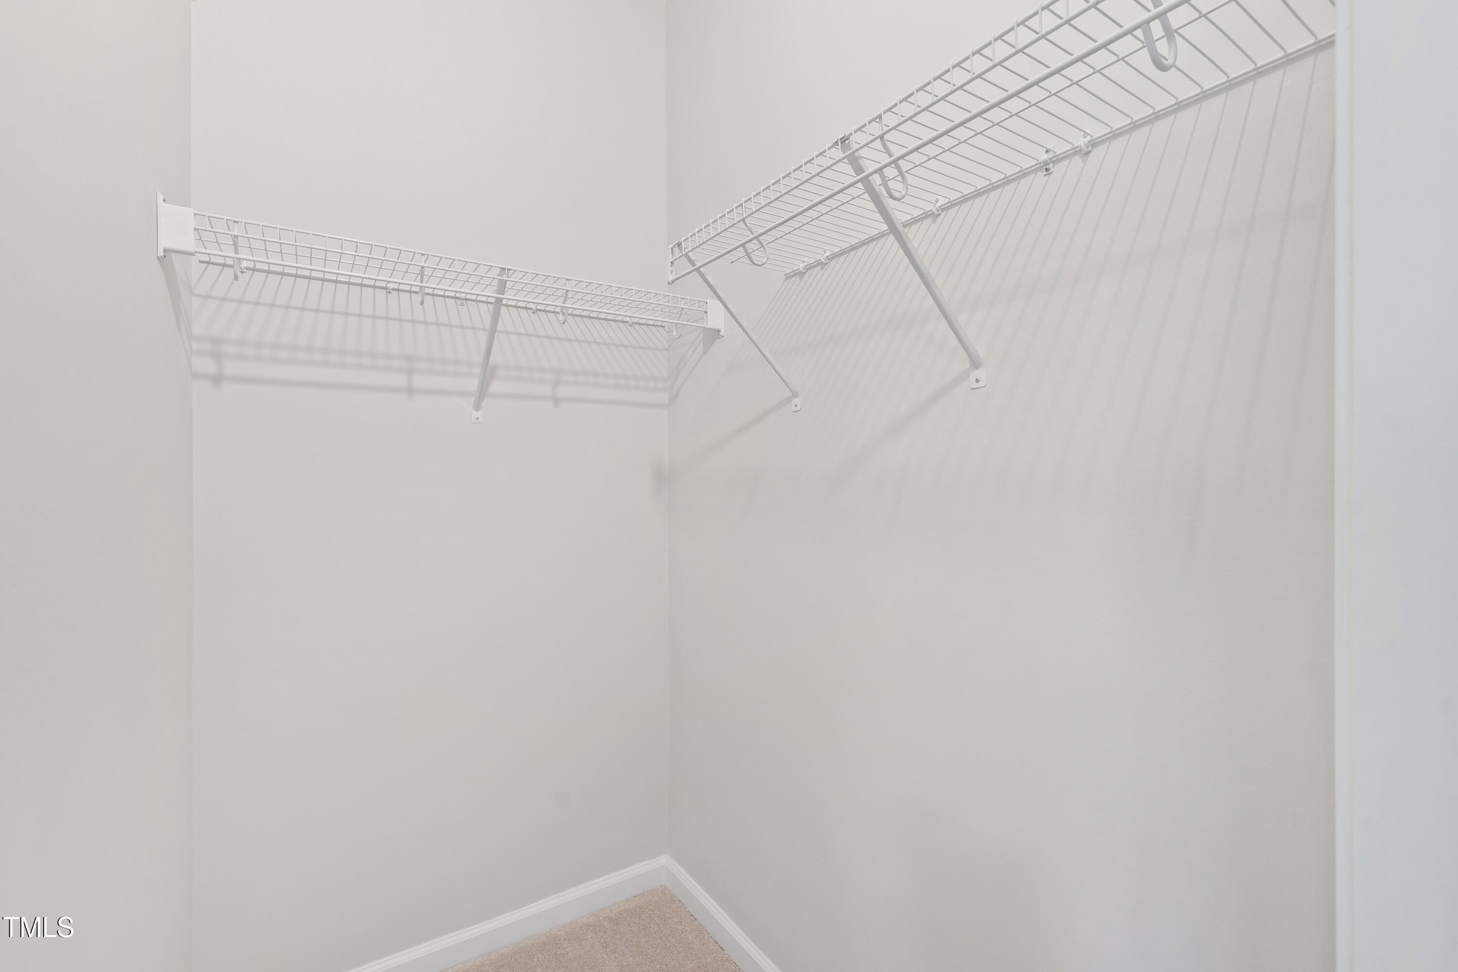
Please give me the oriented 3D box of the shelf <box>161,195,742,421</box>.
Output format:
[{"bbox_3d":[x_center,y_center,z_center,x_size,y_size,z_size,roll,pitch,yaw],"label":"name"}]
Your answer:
[{"bbox_3d":[-0.587,-0.339,1.488,1.152,0.345,0.318,0,0,-32],"label":"shelf"}]

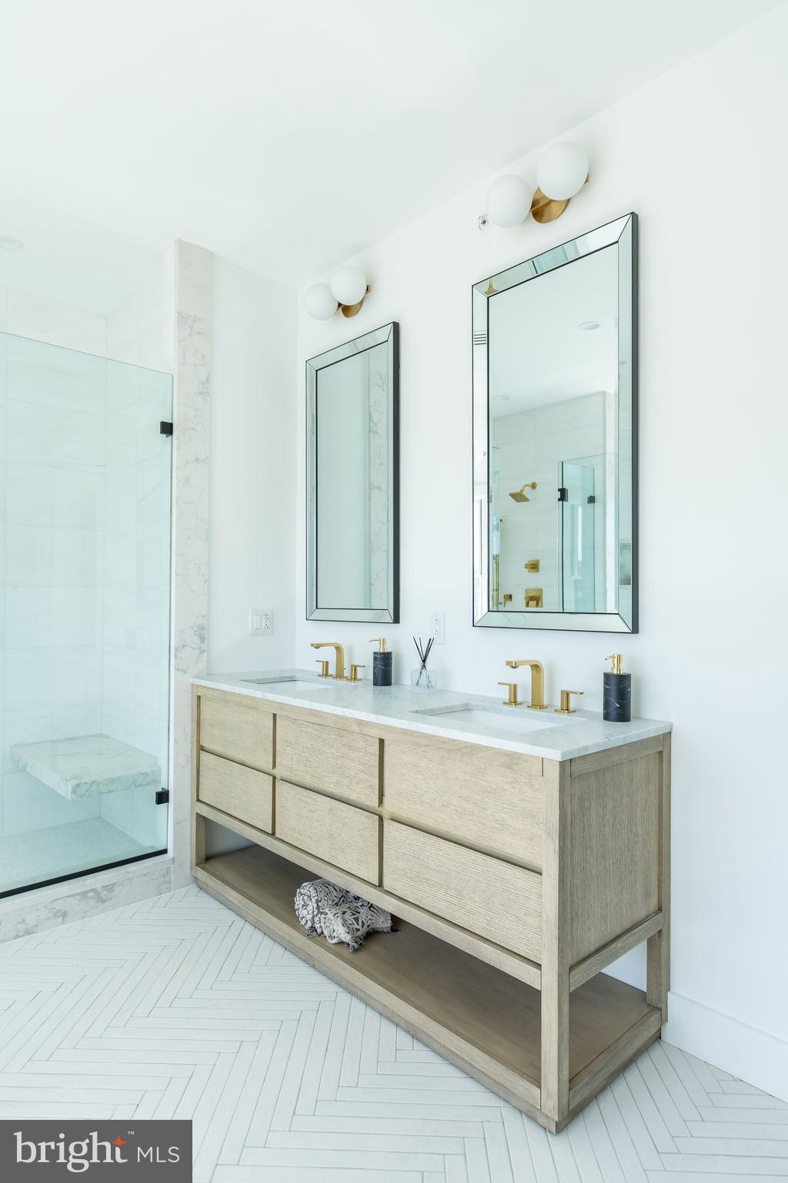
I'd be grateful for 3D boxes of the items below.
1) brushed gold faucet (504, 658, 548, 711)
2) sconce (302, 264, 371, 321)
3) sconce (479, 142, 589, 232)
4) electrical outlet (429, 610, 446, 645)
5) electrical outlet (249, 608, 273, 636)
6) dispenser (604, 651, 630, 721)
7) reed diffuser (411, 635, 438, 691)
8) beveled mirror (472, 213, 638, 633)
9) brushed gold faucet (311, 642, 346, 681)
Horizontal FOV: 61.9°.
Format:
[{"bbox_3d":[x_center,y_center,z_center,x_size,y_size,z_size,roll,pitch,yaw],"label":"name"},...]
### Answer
[{"bbox_3d":[0.413,0.289,2.042,0.165,0.156,0.052,1,-1,-43],"label":"brushed gold faucet"},{"bbox_3d":[-0.241,-1.274,2.849,0.176,0.153,0.357,1,-1,-43],"label":"sconce"},{"bbox_3d":[0.452,-1.284,2.095,0.176,0.153,0.357,1,-1,-43],"label":"sconce"},{"bbox_3d":[0.166,0.138,2.494,0.008,0.125,0.079,1,-1,-43],"label":"electrical outlet"},{"bbox_3d":[-0.613,0.143,3.052,0.123,0.124,0.008,1,-1,-43],"label":"electrical outlet"},{"bbox_3d":[0.626,0.272,1.859,0.101,0.187,0.075,1,-1,-43],"label":"dispenser"},{"bbox_3d":[0.115,0.273,2.446,0.073,0.199,0.073,1,-1,-43],"label":"reed diffuser"},{"bbox_3d":[0.498,-0.489,2.131,0.031,1.223,0.604,1,-1,-43],"label":"beveled mirror"},{"bbox_3d":[-0.276,0.298,2.796,0.163,0.158,0.052,1,-1,-43],"label":"brushed gold faucet"}]

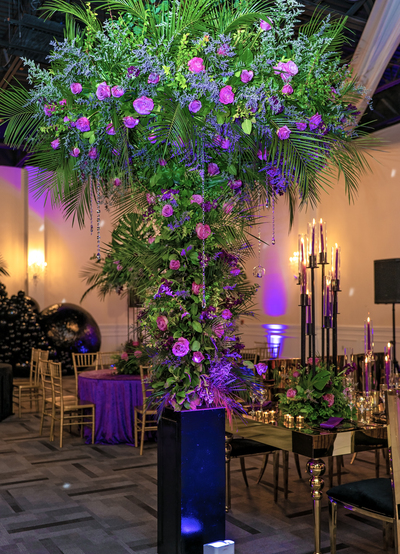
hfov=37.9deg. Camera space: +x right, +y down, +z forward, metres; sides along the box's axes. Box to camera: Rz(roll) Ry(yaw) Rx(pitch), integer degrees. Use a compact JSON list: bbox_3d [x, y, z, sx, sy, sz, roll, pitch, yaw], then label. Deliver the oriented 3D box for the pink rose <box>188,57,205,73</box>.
[{"bbox_3d":[-0.022,-1.233,3.401,0.096,0.084,0.077,0,-4,0],"label":"pink rose"}]

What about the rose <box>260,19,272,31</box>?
[{"bbox_3d":[0.416,-1.575,3.647,0.078,0.081,0.068,1,-4,-11],"label":"rose"}]

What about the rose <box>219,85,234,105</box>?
[{"bbox_3d":[0.134,-0.902,2.900,0.077,0.095,0.075,0,-2,-4],"label":"rose"}]

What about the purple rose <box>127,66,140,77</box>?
[{"bbox_3d":[-0.343,-1.060,3.020,0.067,0.065,0.060,0,-2,6],"label":"purple rose"}]

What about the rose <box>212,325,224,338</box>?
[{"bbox_3d":[0.109,0.321,3.440,0.070,0.070,0.064,2,-4,-27],"label":"rose"}]

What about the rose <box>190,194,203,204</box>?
[{"bbox_3d":[-0.017,-0.445,3.330,0.074,0.063,0.065,0,-2,-3],"label":"rose"}]

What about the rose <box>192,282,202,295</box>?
[{"bbox_3d":[-0.015,0.067,3.400,0.065,0.075,0.062,0,-3,6],"label":"rose"}]

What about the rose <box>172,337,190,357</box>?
[{"bbox_3d":[-0.109,0.416,3.439,0.103,0.112,0.091,-1,-4,9],"label":"rose"}]

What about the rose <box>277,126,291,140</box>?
[{"bbox_3d":[0.444,-0.768,3.100,0.072,0.072,0.066,1,-4,-24],"label":"rose"}]

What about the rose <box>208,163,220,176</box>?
[{"bbox_3d":[0.079,-0.597,3.250,0.067,0.072,0.065,0,-2,-7],"label":"rose"}]

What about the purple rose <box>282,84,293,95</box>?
[{"bbox_3d":[0.471,-1.009,3.140,0.060,0.064,0.058,1,-4,-24],"label":"purple rose"}]

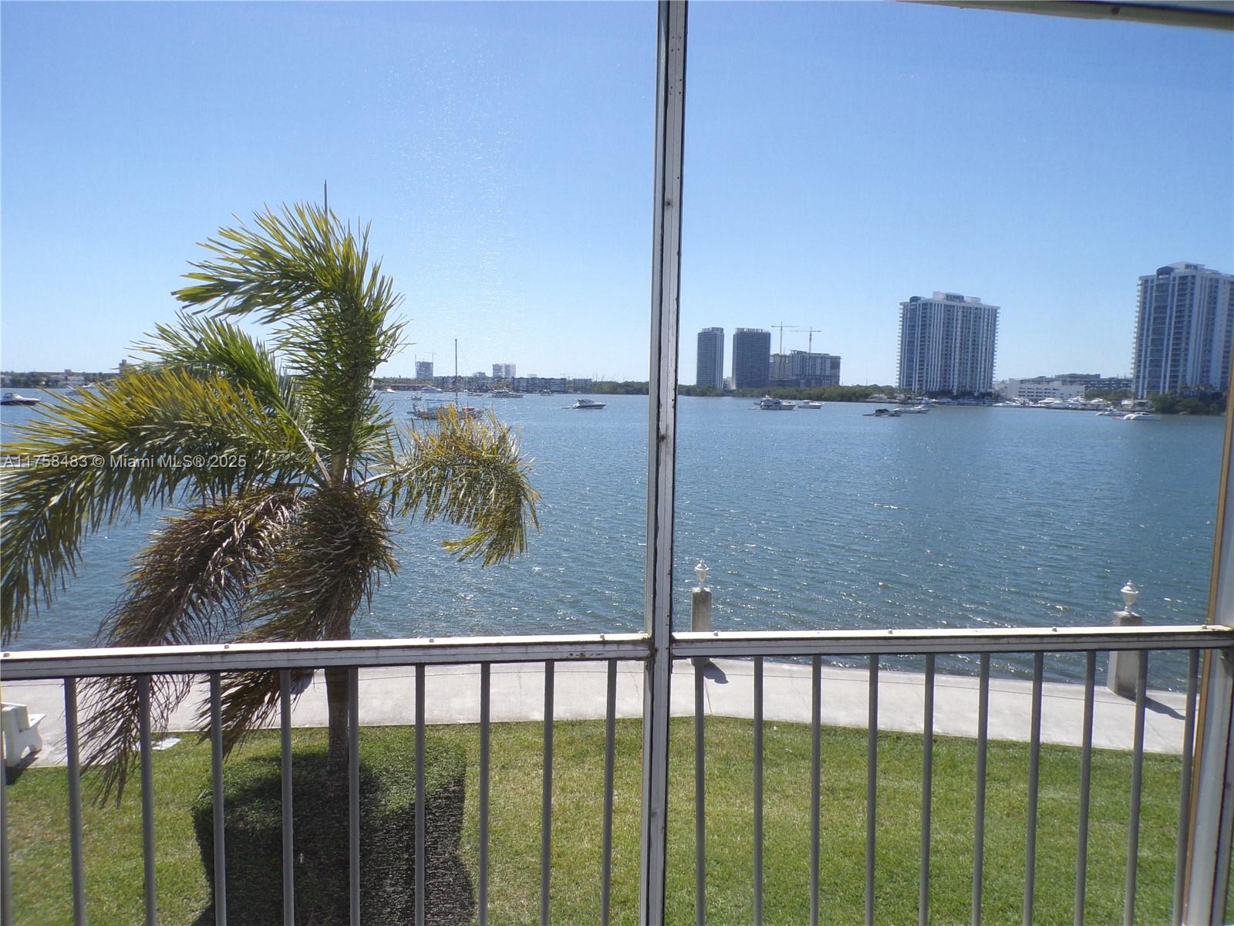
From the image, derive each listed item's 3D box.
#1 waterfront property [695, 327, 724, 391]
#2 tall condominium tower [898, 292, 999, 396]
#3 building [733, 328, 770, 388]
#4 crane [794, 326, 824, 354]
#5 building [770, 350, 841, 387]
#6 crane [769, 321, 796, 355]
[{"bbox_3d":[153.920,-166.760,1410.000,20.000,107.510,39.060,-4,7,-44],"label":"waterfront property"},{"bbox_3d":[282.780,-95.540,728.000,81.650,86.840,33.000,-2,6,-31],"label":"tall condominium tower"},{"bbox_3d":[219.020,-162.480,1390.000,52.800,104.850,22.000,0,5,-9],"label":"building"},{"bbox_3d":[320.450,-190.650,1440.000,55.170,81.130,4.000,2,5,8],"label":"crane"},{"bbox_3d":[314.850,-148.650,1435.000,98.350,73.250,62.000,-1,5,-25],"label":"building"},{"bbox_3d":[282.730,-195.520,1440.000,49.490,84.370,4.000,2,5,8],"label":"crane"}]

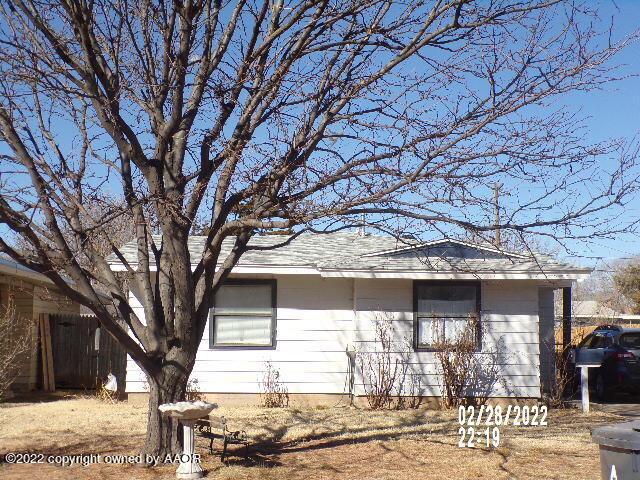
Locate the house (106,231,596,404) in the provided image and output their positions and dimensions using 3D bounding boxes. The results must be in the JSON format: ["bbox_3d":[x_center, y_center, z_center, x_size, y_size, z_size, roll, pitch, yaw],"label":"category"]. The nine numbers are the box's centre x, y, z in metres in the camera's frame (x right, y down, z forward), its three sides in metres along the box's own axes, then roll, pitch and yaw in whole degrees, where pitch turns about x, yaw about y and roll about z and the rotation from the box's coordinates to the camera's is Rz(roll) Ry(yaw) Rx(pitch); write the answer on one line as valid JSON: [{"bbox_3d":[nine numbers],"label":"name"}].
[{"bbox_3d":[0.414,1.738,21.247,9.350,3.800,8.200,1,-6,-1],"label":"house"}]

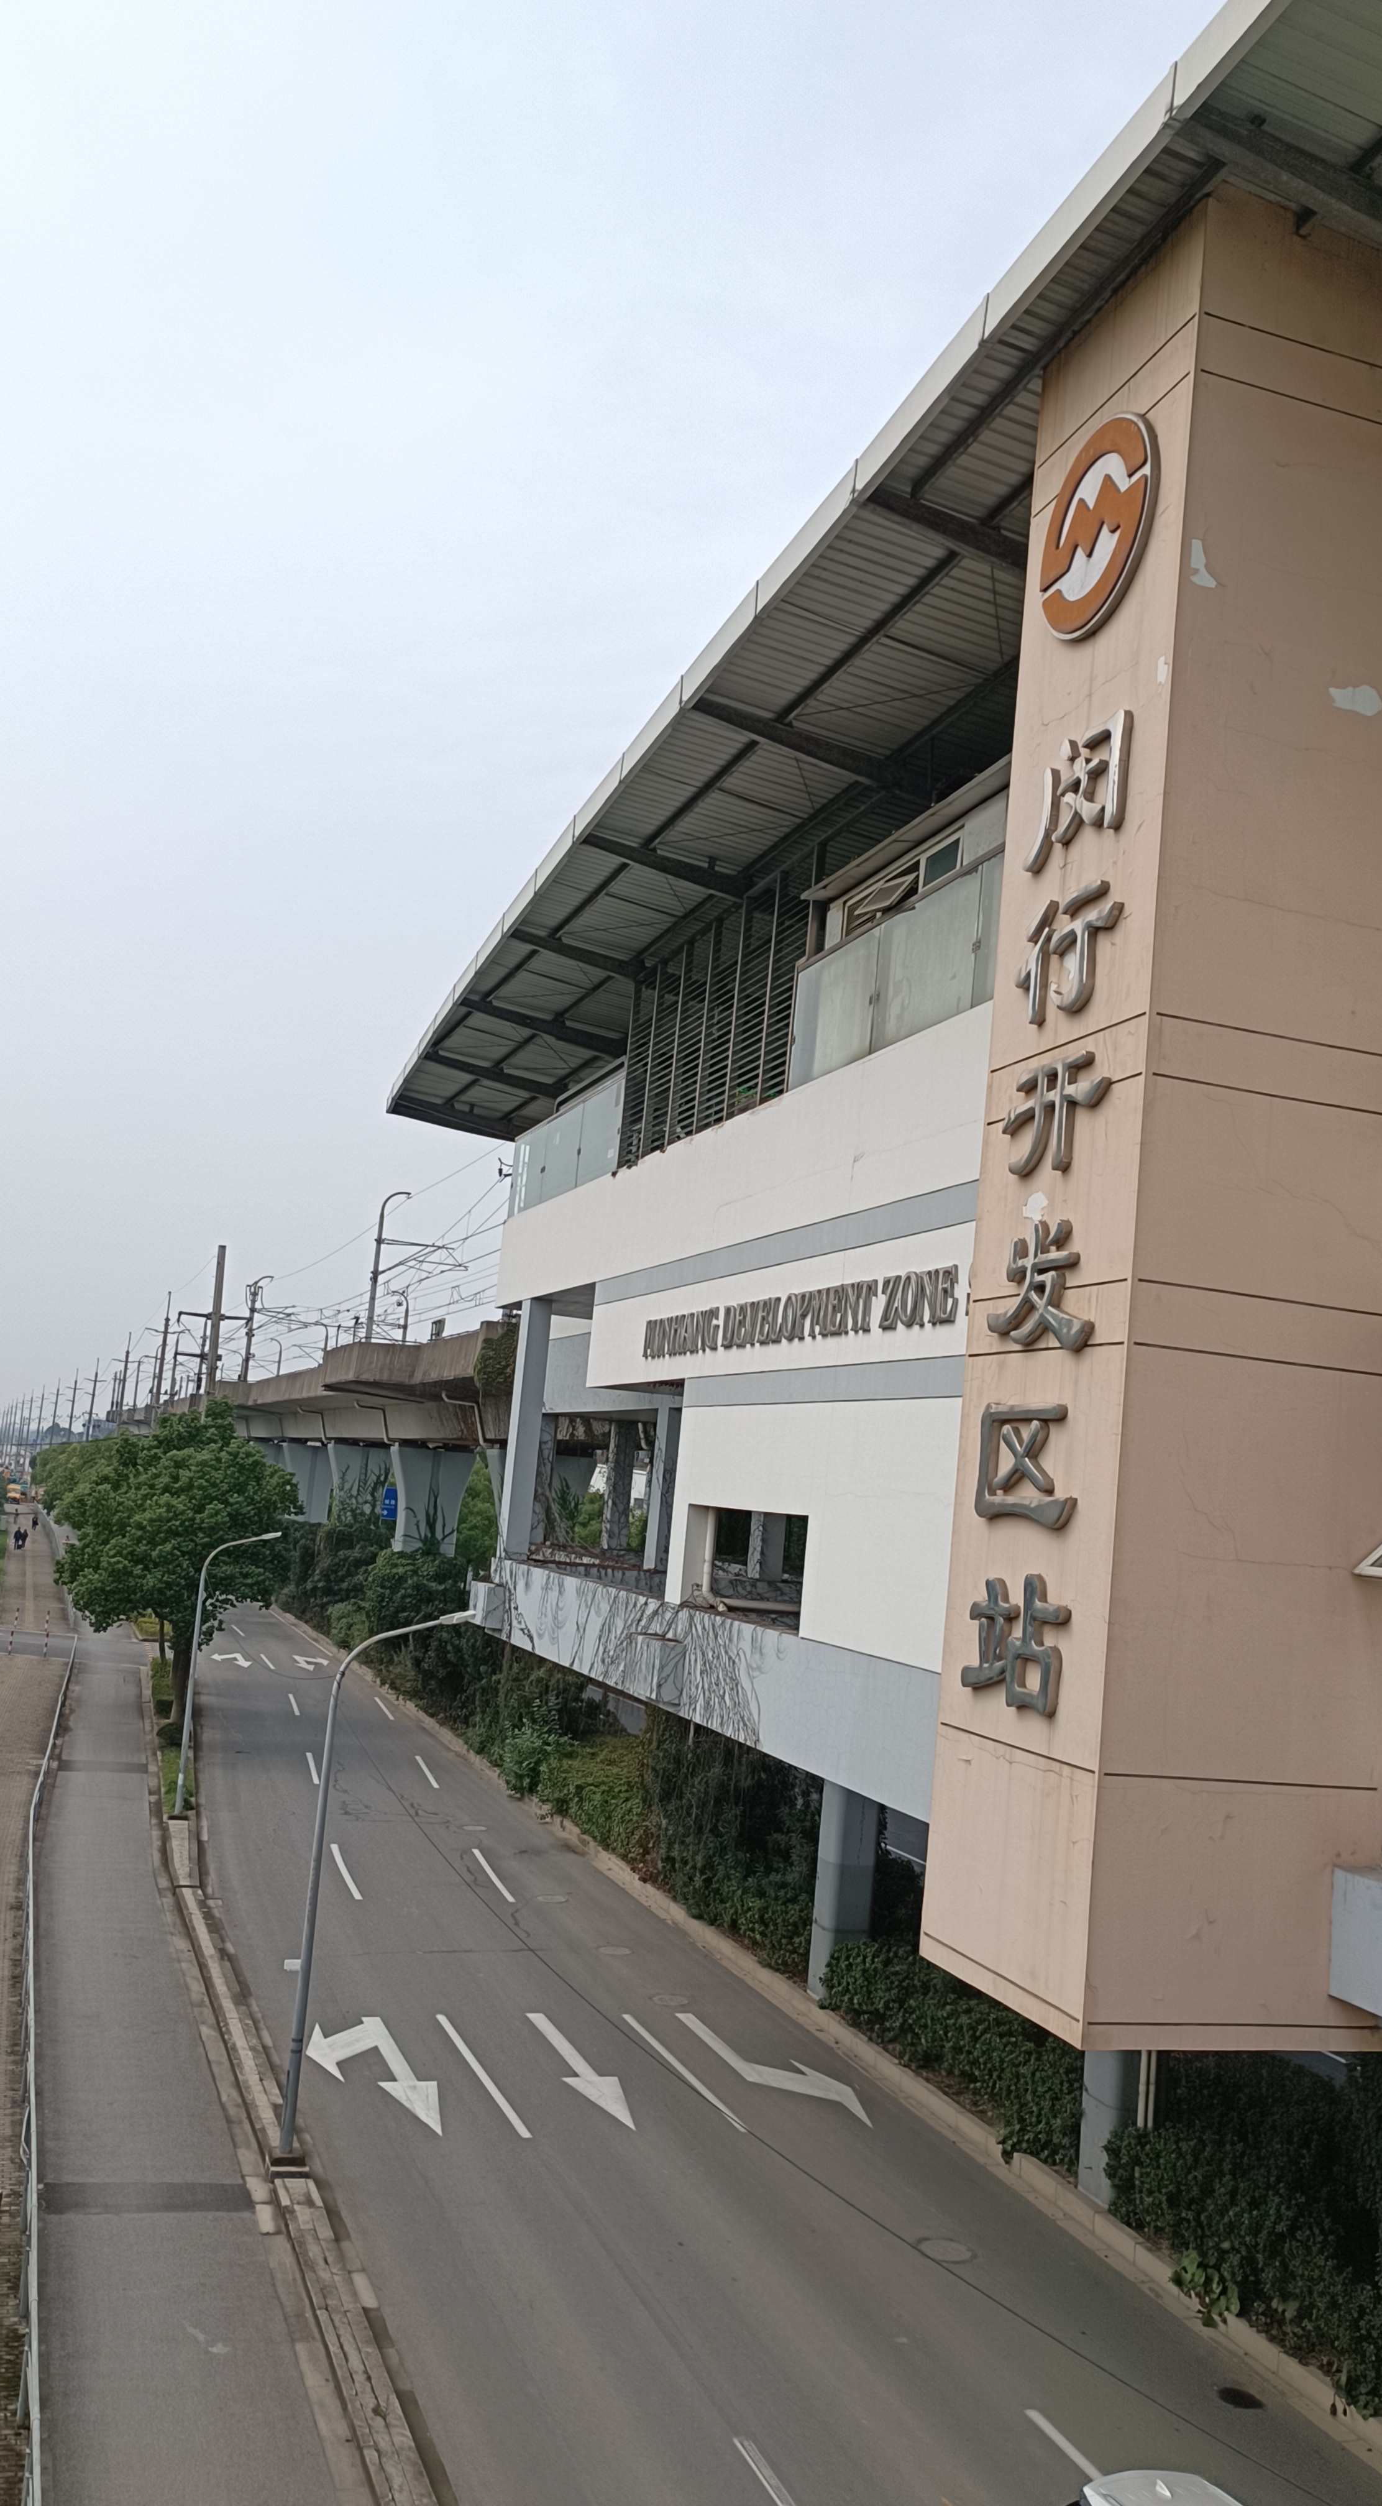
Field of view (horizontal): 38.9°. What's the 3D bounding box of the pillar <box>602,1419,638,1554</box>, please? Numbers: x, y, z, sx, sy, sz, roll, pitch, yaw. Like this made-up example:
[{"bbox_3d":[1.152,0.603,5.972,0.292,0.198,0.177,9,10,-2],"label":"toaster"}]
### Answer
[{"bbox_3d":[-2.256,7.522,63.405,0.650,4.220,0.850,8,-7,-17],"label":"pillar"}]

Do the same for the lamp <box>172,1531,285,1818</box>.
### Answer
[{"bbox_3d":[-11.774,10.721,49.865,1.820,7.200,0.260,8,-7,-17],"label":"lamp"}]

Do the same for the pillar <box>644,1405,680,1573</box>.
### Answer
[{"bbox_3d":[-0.558,6.141,50.907,0.620,4.250,0.880,8,-7,-17],"label":"pillar"}]

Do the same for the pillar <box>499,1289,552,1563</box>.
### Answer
[{"bbox_3d":[-4.148,4.510,49.874,0.600,6.610,0.850,8,-7,-17],"label":"pillar"}]

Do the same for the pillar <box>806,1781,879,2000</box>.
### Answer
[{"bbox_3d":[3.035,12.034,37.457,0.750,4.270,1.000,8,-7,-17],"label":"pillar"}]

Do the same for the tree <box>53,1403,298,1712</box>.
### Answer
[{"bbox_3d":[-17.354,10.445,65.439,7.900,10.300,7.500,8,-7,-17],"label":"tree"}]

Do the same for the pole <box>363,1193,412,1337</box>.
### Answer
[{"bbox_3d":[-13.455,0.891,86.310,1.264,7.045,0.300,8,-7,-17],"label":"pole"}]

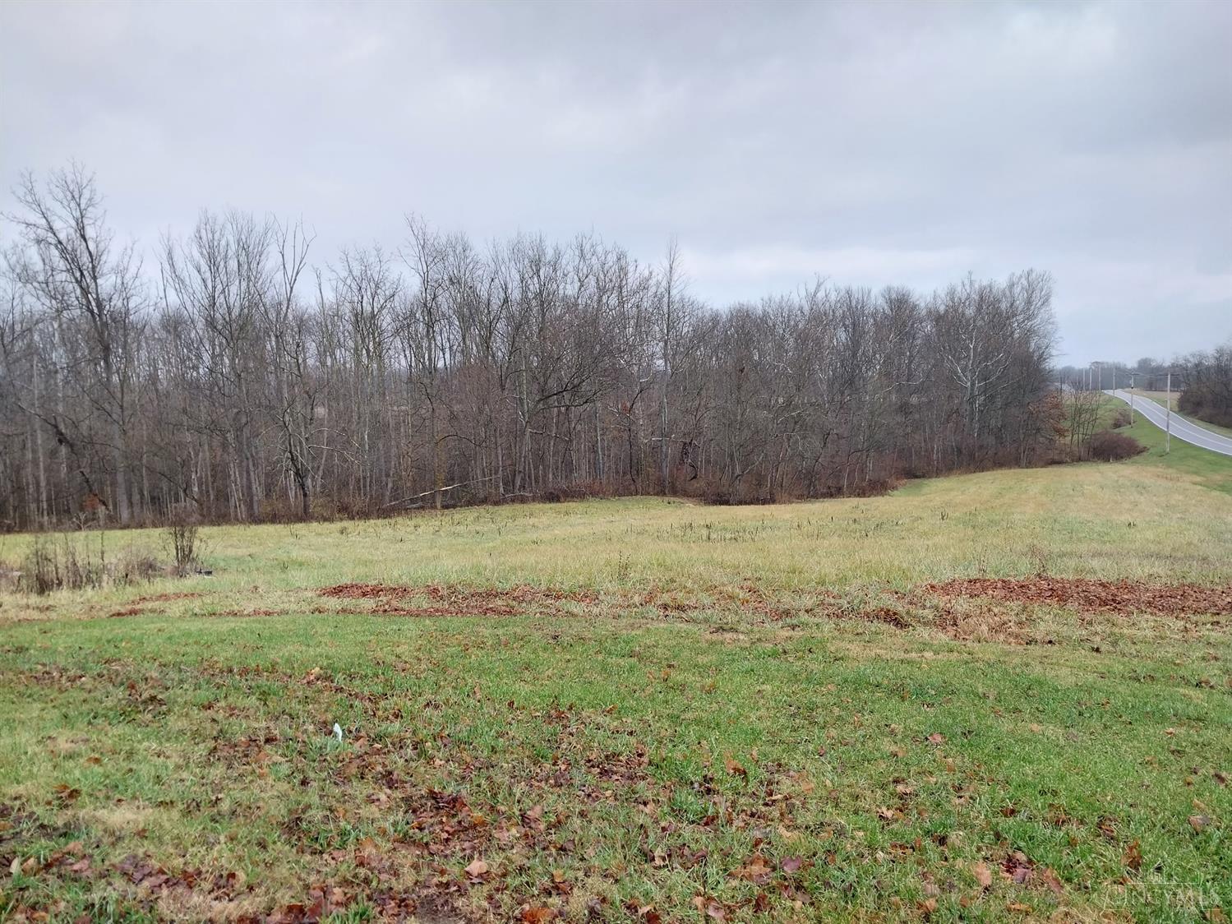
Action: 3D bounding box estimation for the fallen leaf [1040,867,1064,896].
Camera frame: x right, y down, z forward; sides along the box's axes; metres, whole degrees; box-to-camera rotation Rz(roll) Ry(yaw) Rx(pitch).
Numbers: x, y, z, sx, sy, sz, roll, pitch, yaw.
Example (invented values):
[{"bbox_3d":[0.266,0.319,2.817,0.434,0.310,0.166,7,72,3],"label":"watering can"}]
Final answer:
[{"bbox_3d":[1.428,1.374,3.030,0.060,0.030,0.105,0,4,0],"label":"fallen leaf"}]

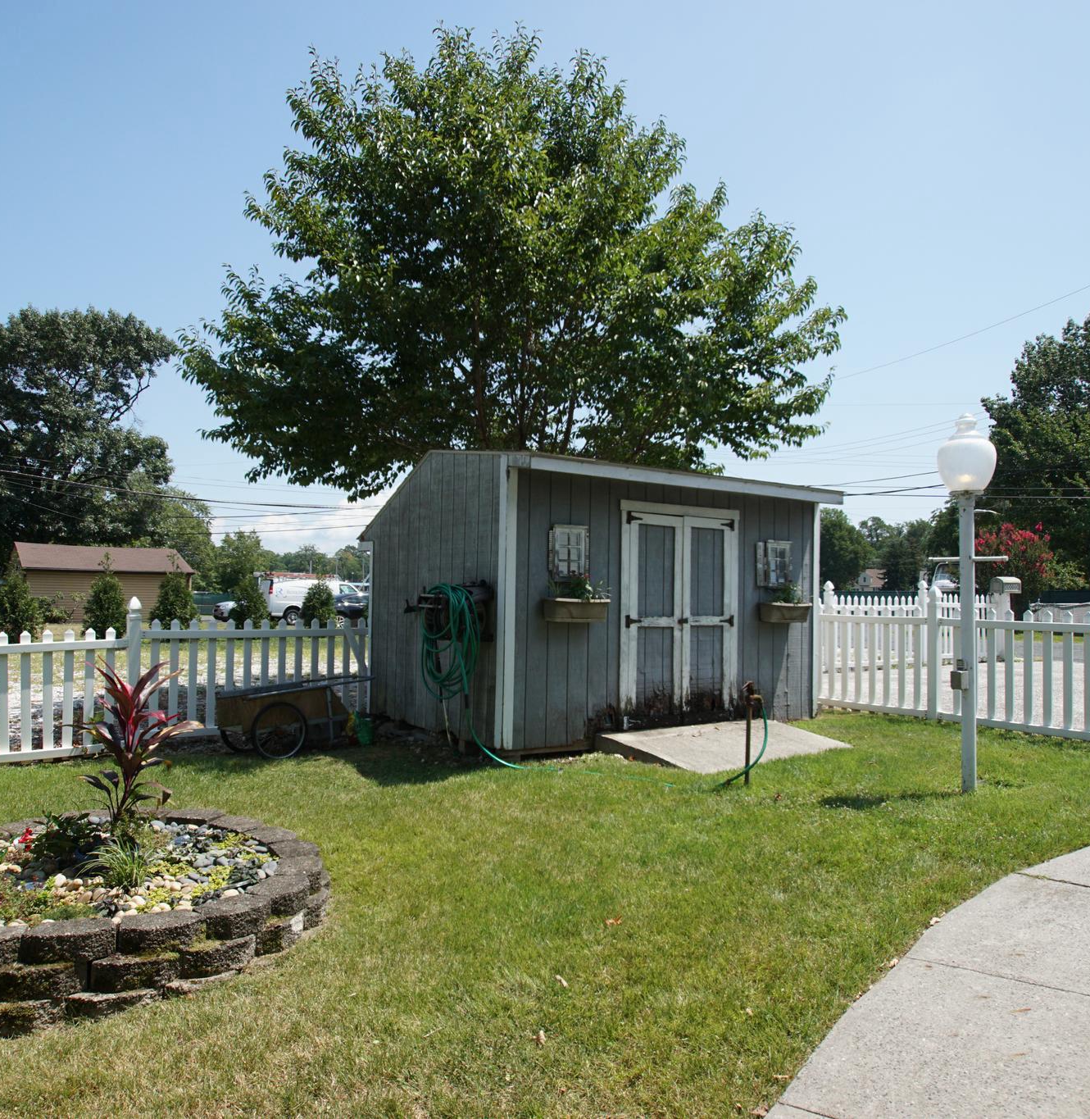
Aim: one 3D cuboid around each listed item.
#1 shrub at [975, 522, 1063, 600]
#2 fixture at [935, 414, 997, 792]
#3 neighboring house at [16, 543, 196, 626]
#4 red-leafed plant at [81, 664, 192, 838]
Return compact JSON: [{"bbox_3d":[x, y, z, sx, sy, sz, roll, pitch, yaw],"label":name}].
[{"bbox_3d":[13.500,0.600,24.000,2.500,3.200,2.400,0,-1,0],"label":"shrub"},{"bbox_3d":[2.670,0.275,5.300,0.400,2.380,0.400,0,-1,0],"label":"fixture"},{"bbox_3d":[-21.200,1.100,40.100,7.300,3.700,5.200,1,-1,-39],"label":"neighboring house"},{"bbox_3d":[-1.745,0.810,3.600,0.470,0.750,0.470,0,-1,0],"label":"red-leafed plant"}]

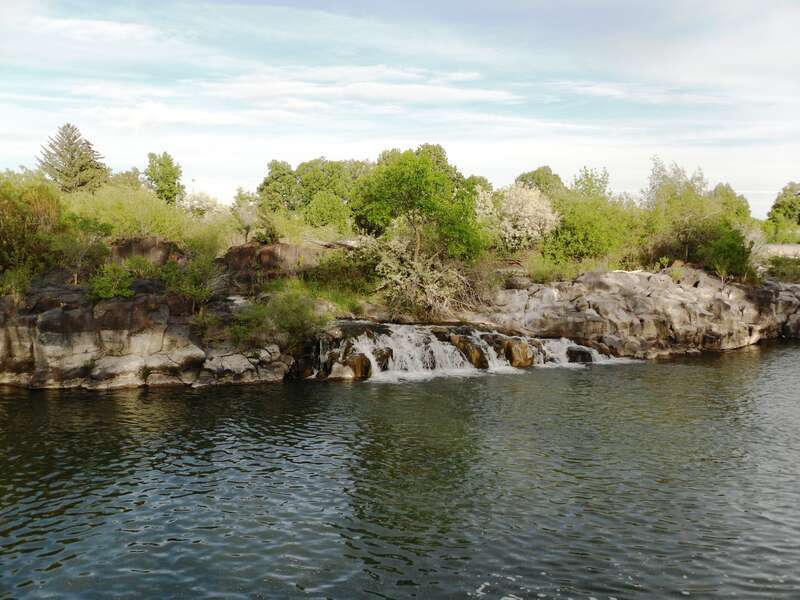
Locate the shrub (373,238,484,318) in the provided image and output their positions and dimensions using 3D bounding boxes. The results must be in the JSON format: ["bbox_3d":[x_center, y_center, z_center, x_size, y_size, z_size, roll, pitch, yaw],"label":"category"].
[{"bbox_3d":[0.959,-0.724,35.000,3.770,2.640,3.200,0,4,0],"label":"shrub"}]

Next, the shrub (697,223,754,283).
[{"bbox_3d":[13.145,-1.918,42.000,2.340,2.420,2.100,0,3,0],"label":"shrub"}]

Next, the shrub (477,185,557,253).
[{"bbox_3d":[6.553,-4.545,58.000,4.570,3.790,4.200,0,3,0],"label":"shrub"}]

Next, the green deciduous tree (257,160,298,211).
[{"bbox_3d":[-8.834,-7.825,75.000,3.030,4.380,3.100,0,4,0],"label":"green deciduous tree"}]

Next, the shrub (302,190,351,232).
[{"bbox_3d":[-4.523,-5.292,64.000,2.950,3.020,2.900,0,3,0],"label":"shrub"}]

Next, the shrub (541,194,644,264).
[{"bbox_3d":[8.329,-3.029,45.000,4.330,3.010,3.700,0,4,0],"label":"shrub"}]

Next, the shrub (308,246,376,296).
[{"bbox_3d":[-1.983,-1.000,36.500,2.880,1.720,2.200,0,4,0],"label":"shrub"}]

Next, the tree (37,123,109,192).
[{"bbox_3d":[-25.192,-9.962,80.000,5.540,7.240,5.500,0,4,0],"label":"tree"}]

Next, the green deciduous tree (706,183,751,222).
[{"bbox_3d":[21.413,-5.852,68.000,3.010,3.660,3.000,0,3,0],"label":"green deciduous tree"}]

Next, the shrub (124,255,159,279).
[{"bbox_3d":[-8.202,-1.047,33.000,1.080,0.790,0.950,0,3,0],"label":"shrub"}]

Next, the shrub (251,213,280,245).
[{"bbox_3d":[-4.914,-2.613,38.000,1.100,1.170,1.100,0,3,0],"label":"shrub"}]

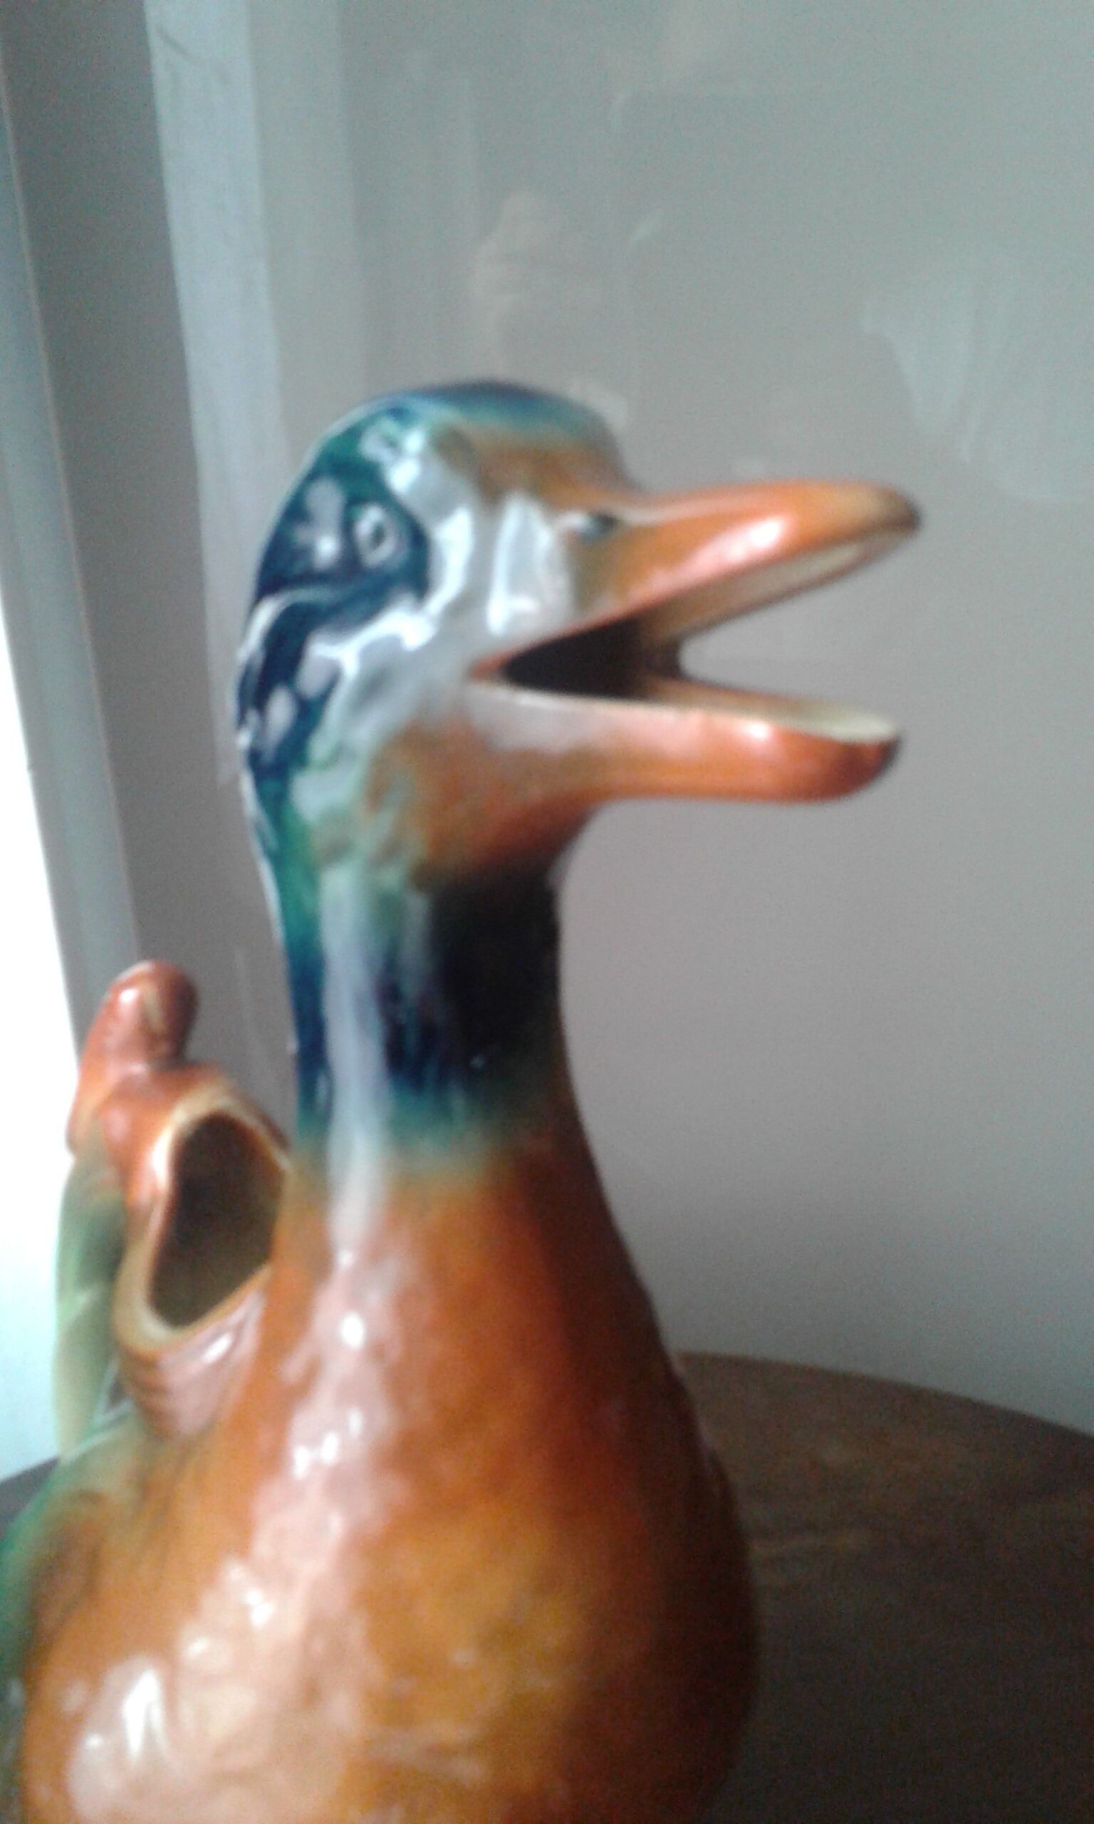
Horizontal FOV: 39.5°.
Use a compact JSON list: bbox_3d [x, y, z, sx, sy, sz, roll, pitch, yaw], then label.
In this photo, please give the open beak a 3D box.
[{"bbox_3d":[0.025,-0.037,0.206,0.053,0.044,0.044,5,20,35],"label":"open beak"}]

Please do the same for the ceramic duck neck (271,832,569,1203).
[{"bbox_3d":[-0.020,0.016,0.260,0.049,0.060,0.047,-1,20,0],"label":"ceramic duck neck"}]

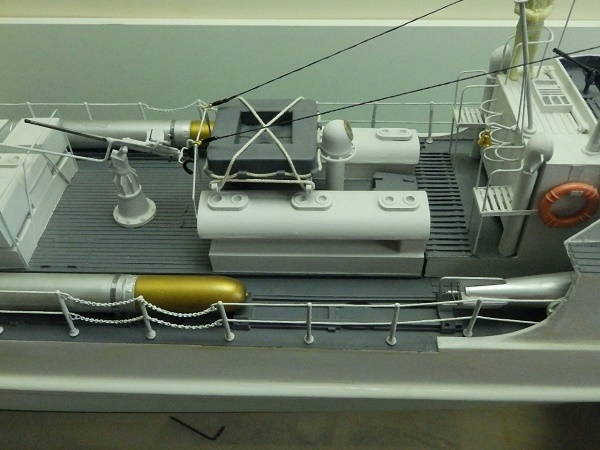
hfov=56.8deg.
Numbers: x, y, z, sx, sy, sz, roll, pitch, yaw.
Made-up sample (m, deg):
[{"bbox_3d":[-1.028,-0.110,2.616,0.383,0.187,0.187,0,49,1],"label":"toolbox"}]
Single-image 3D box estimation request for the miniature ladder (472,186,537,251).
[{"bbox_3d":[0.145,-0.004,0.404,0.039,0.039,0.031,-1,41,-2],"label":"miniature ladder"}]

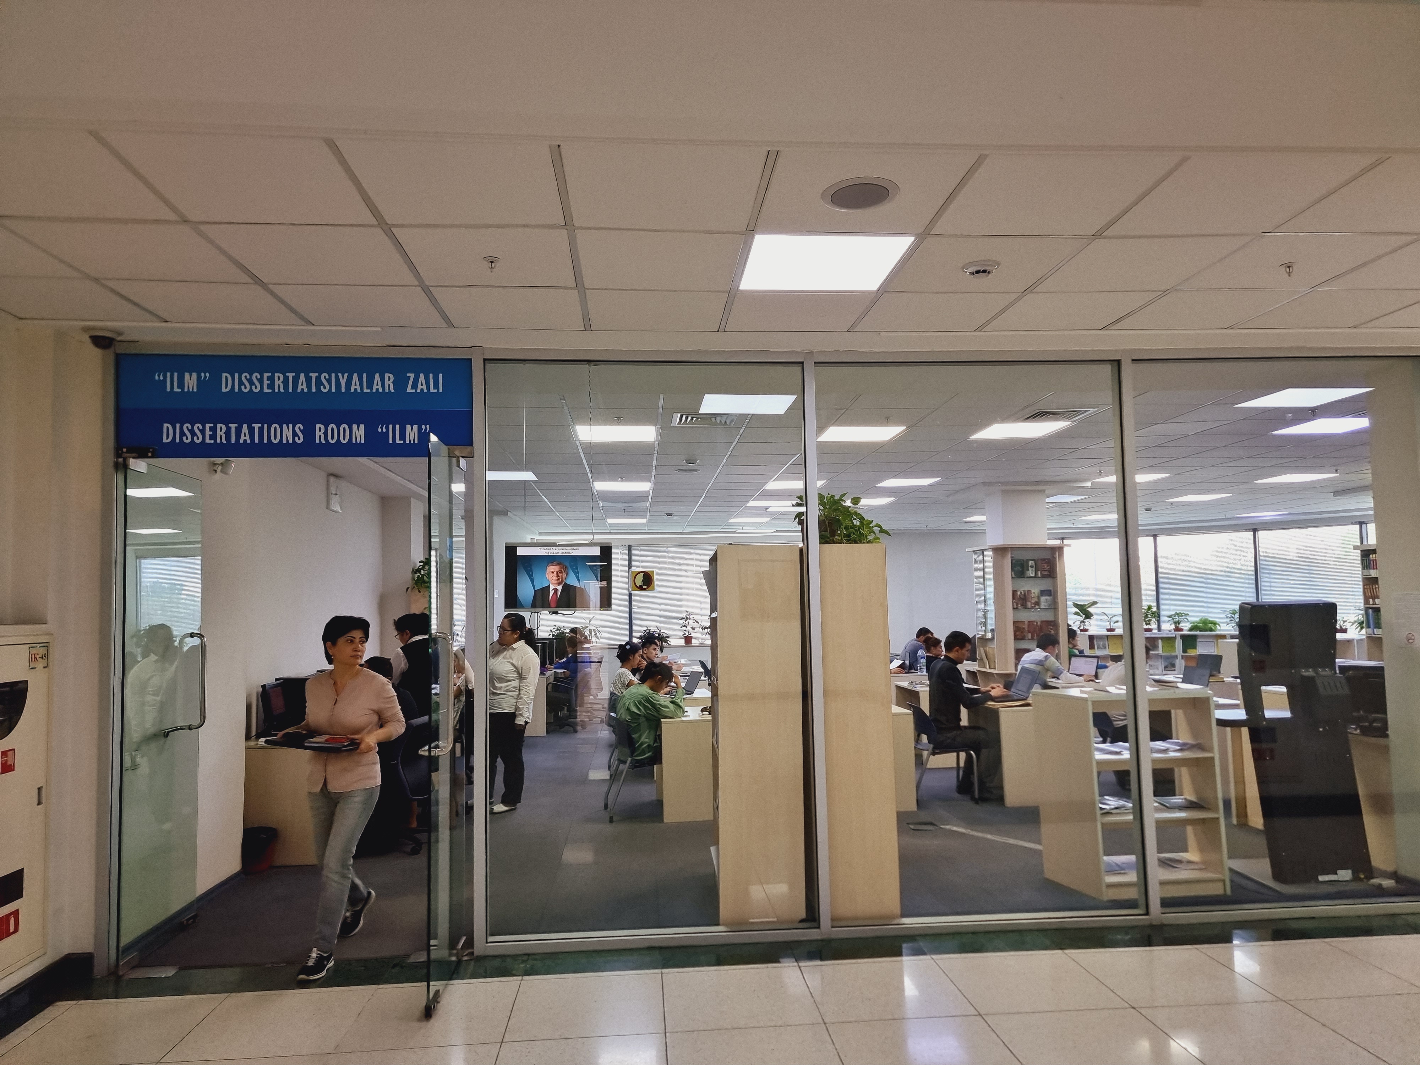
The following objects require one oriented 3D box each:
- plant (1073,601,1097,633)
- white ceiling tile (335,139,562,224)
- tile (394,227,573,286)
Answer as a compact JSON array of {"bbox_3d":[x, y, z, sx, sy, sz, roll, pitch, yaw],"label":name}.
[{"bbox_3d":[6.341,1.431,16.660,0.380,0.510,0.340,-1,-4,-4],"label":"plant"},{"bbox_3d":[-0.751,-1.055,2.963,0.588,0.025,0.560,-1,-4,-4],"label":"white ceiling tile"},{"bbox_3d":[-0.779,-0.984,3.517,0.595,0.020,0.600,-1,-4,-5],"label":"tile"}]

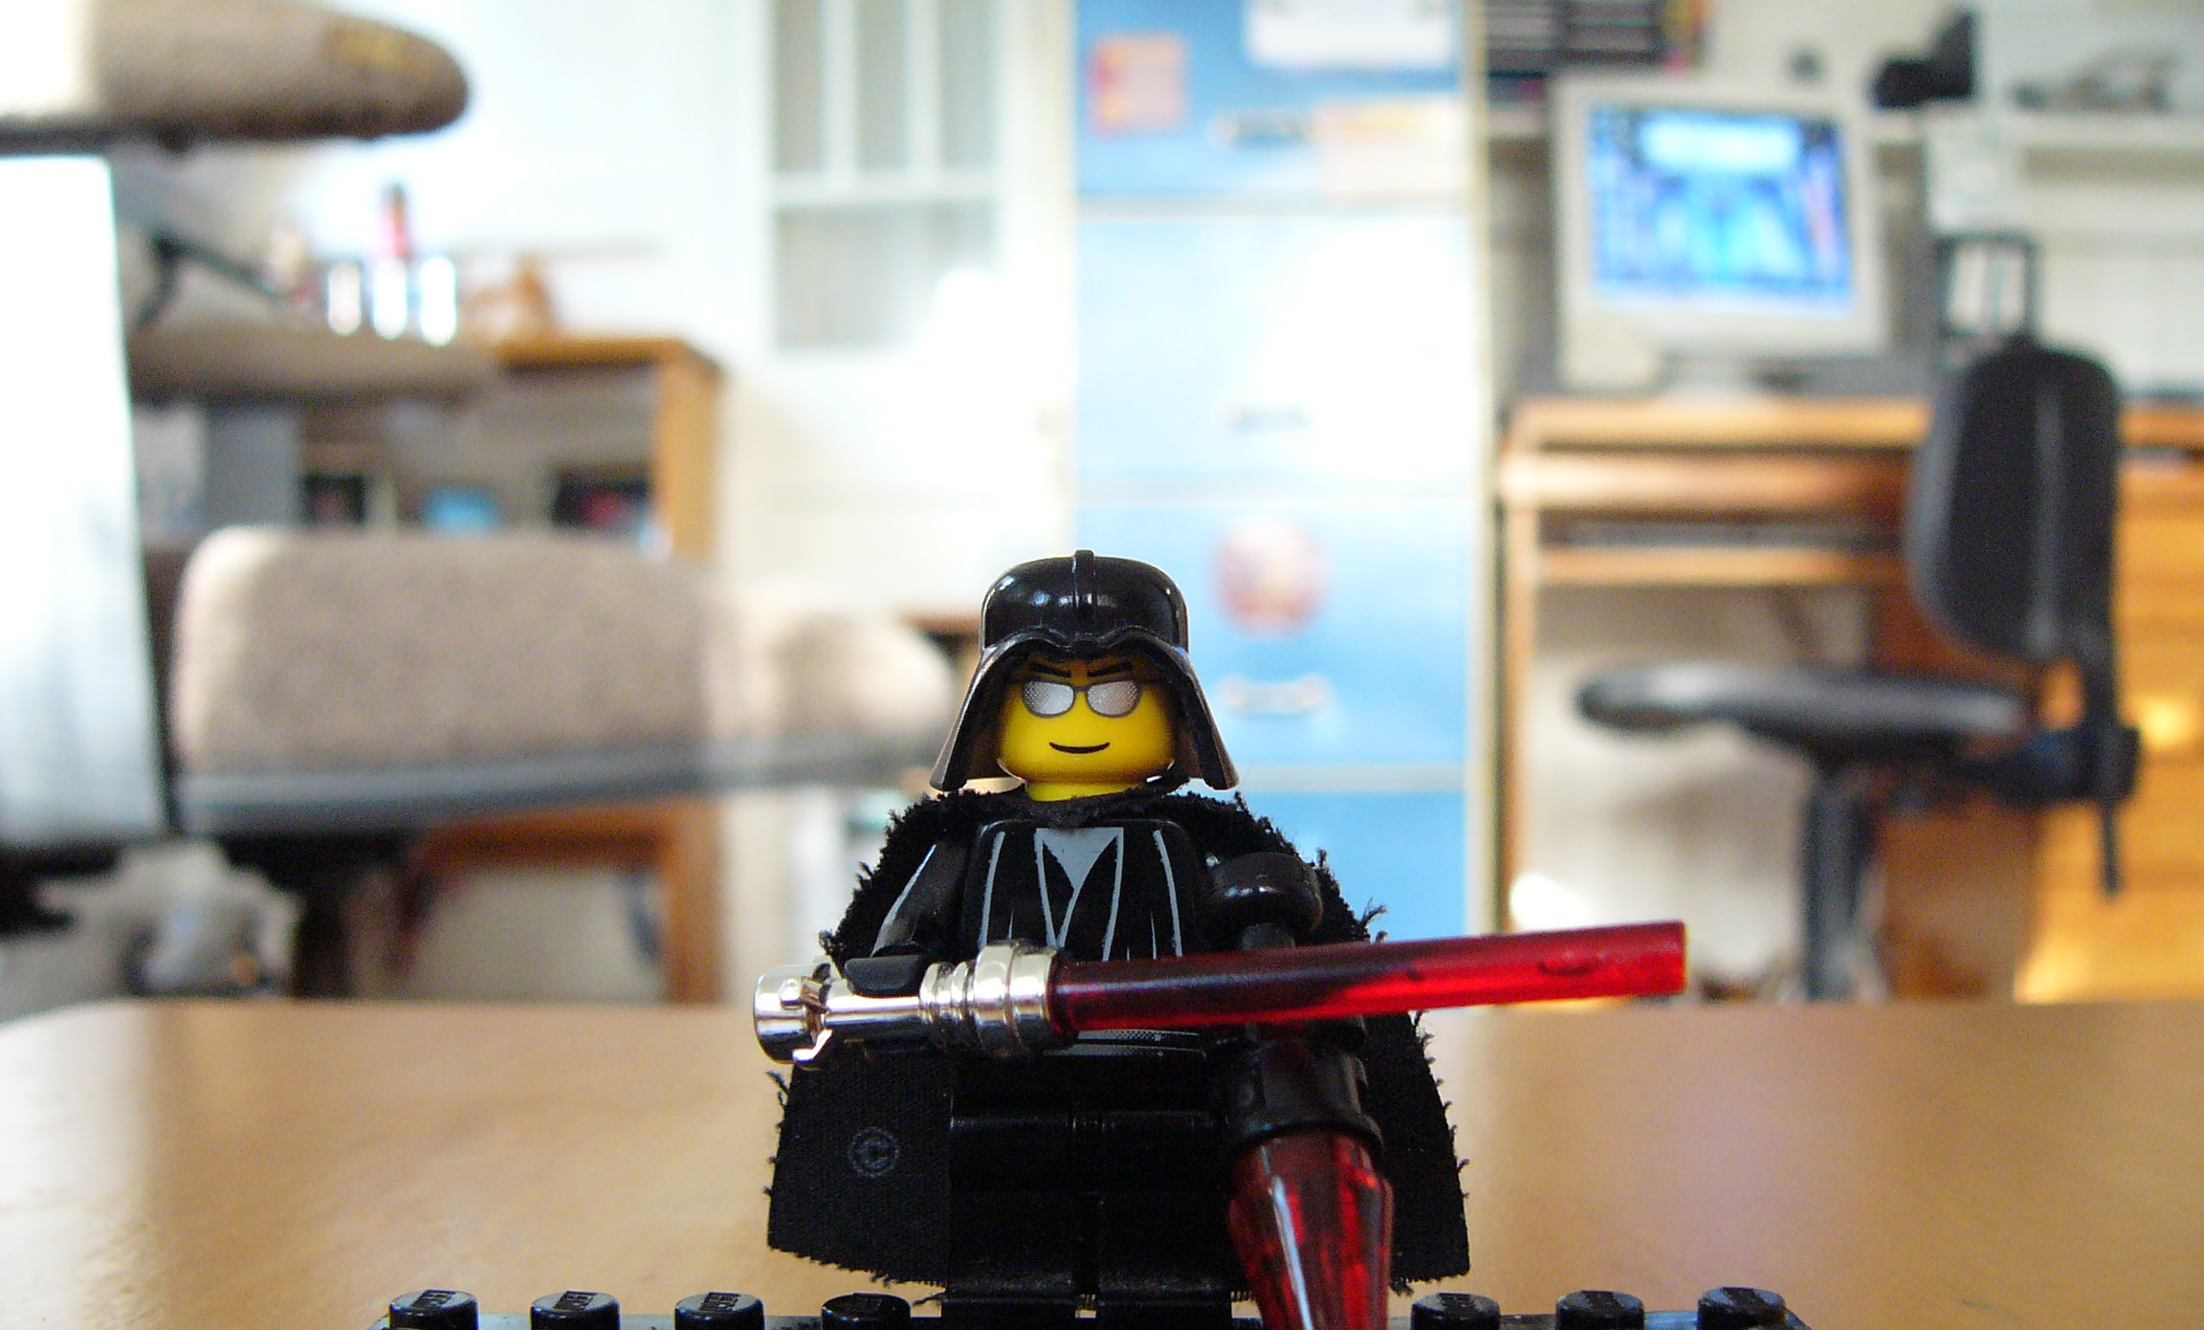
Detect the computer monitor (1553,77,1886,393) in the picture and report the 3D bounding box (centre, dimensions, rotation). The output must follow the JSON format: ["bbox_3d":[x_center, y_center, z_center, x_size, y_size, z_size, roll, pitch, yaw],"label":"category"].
[{"bbox_3d":[0.670,-0.465,2.670,0.360,0.365,0.350,0,-1,-7],"label":"computer monitor"}]

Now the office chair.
[{"bbox_3d":[0.690,0.090,2.150,0.560,0.790,0.530,0,-1,20],"label":"office chair"}]

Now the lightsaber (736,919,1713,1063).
[{"bbox_3d":[0.005,0.015,0.104,0.042,0.005,0.005,-5,-1,6],"label":"lightsaber"}]

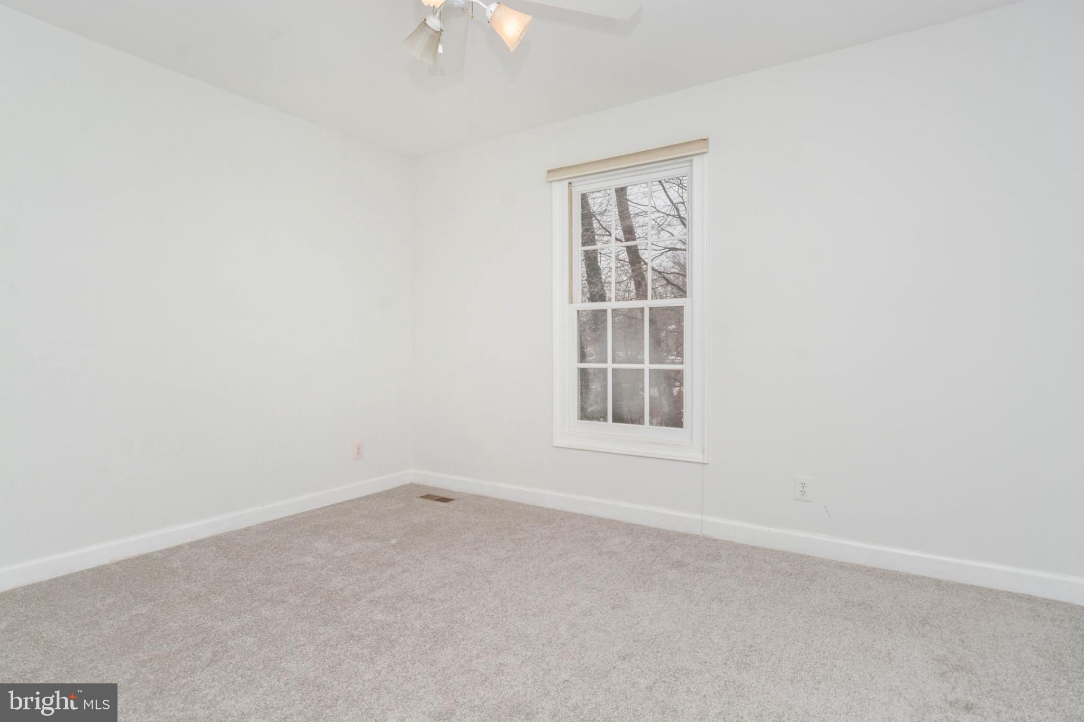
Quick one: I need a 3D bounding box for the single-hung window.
[{"bbox_3d":[0.489,-0.322,3.172,0.972,1.743,0.070,1,1,32],"label":"single-hung window"}]

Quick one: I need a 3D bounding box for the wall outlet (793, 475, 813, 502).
[{"bbox_3d":[1.288,0.630,2.670,0.079,0.121,0.015,1,1,32],"label":"wall outlet"}]

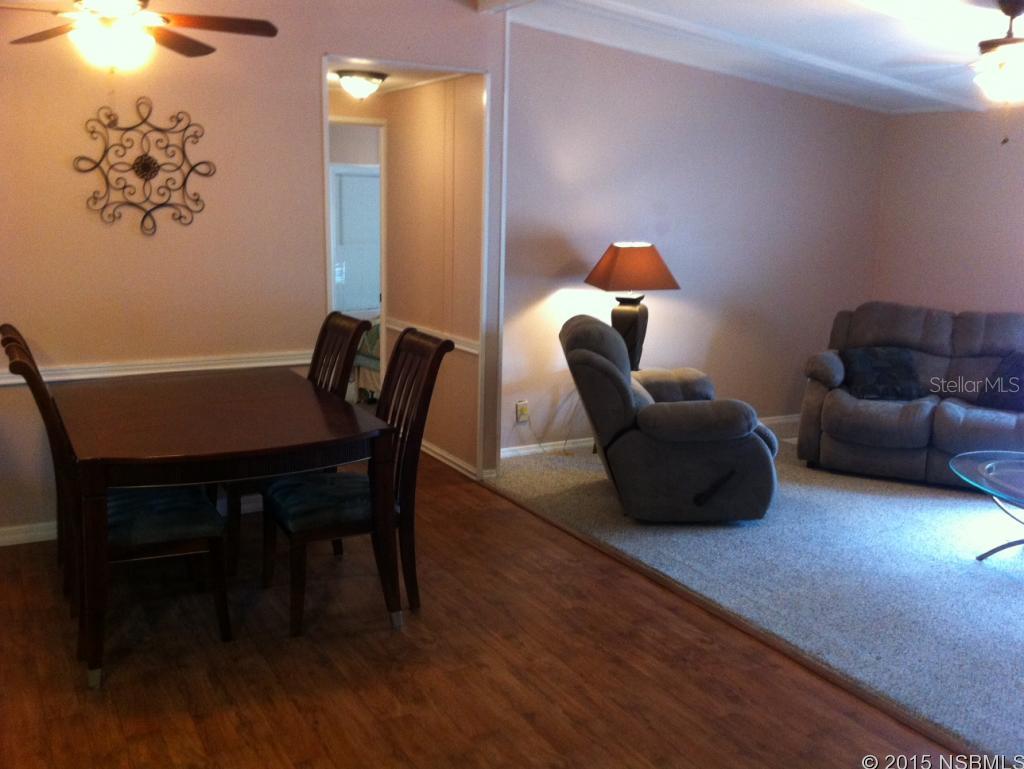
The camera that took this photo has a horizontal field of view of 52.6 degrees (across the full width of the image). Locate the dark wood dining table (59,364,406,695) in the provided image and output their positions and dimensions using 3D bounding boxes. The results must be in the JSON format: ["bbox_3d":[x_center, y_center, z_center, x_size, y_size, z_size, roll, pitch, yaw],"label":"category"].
[{"bbox_3d":[-1.193,0.458,4.117,1.059,0.758,1.525,-4,12,-26],"label":"dark wood dining table"}]

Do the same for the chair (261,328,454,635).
[{"bbox_3d":[-0.613,0.341,4.007,0.663,1.054,0.515,-4,12,-26],"label":"chair"}]

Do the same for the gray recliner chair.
[{"bbox_3d":[0.772,0.116,5.471,1.059,0.990,1.020,0,11,-3],"label":"gray recliner chair"}]

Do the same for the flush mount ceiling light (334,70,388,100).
[{"bbox_3d":[-0.832,-1.646,5.754,0.307,0.129,0.307,-4,12,-26],"label":"flush mount ceiling light"}]

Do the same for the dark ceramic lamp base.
[{"bbox_3d":[0.694,-0.296,6.193,0.188,0.495,0.188,6,12,26],"label":"dark ceramic lamp base"}]

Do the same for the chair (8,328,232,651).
[{"bbox_3d":[-1.379,0.389,3.684,0.663,1.054,0.515,-4,12,-26],"label":"chair"}]

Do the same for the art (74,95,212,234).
[{"bbox_3d":[-1.631,-0.970,4.635,0.614,0.614,0.030,-4,12,-26],"label":"art"}]

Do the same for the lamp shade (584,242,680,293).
[{"bbox_3d":[0.706,-0.702,6.117,0.450,0.247,0.450,-1,11,-12],"label":"lamp shade"}]

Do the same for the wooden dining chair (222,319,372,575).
[{"bbox_3d":[-0.996,0.228,4.563,0.653,1.054,0.515,-4,12,-26],"label":"wooden dining chair"}]

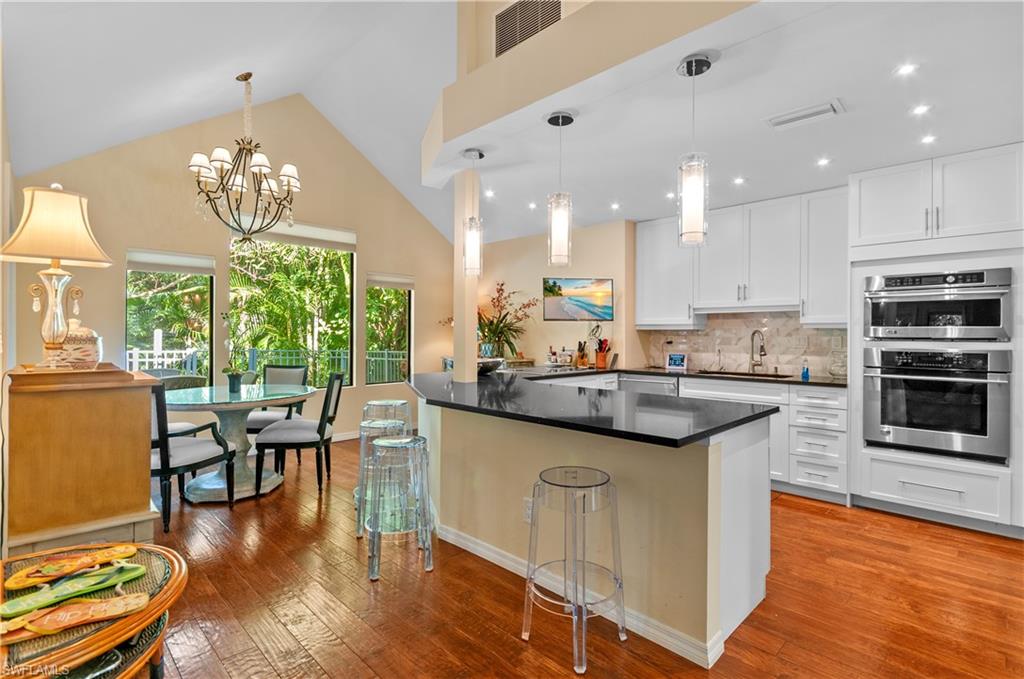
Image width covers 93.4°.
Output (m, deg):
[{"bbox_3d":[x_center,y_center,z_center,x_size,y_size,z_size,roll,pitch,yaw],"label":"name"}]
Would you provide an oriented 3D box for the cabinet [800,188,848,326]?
[{"bbox_3d":[2.675,-0.650,4.026,0.385,1.115,0.330,1,0,44],"label":"cabinet"}]

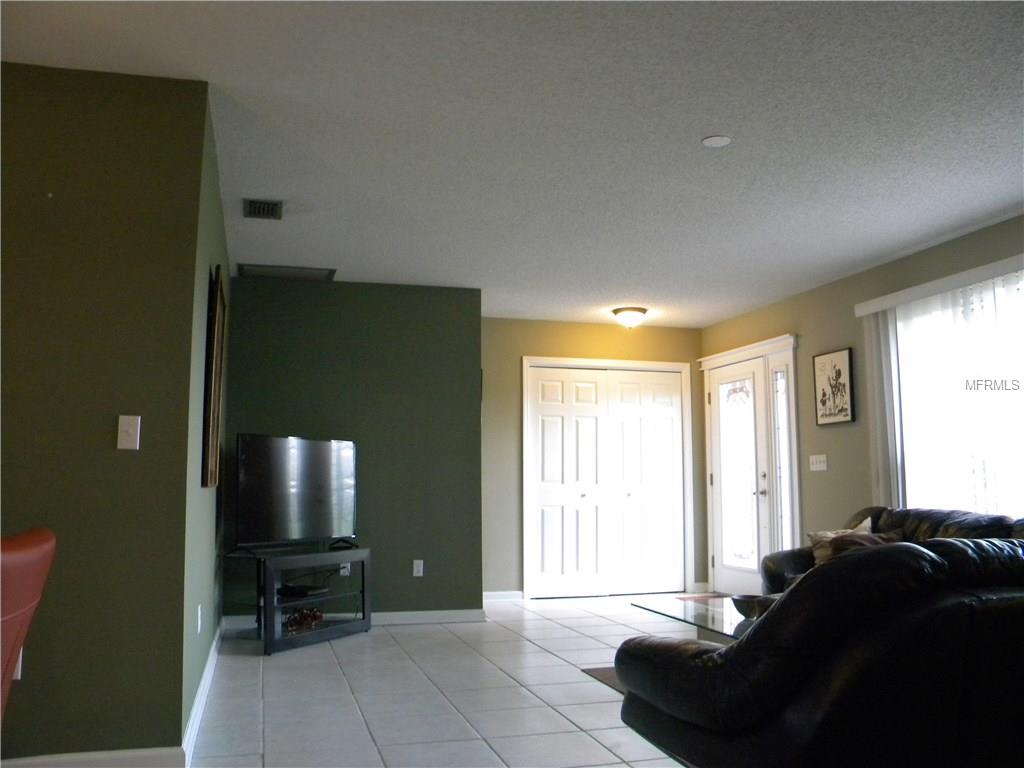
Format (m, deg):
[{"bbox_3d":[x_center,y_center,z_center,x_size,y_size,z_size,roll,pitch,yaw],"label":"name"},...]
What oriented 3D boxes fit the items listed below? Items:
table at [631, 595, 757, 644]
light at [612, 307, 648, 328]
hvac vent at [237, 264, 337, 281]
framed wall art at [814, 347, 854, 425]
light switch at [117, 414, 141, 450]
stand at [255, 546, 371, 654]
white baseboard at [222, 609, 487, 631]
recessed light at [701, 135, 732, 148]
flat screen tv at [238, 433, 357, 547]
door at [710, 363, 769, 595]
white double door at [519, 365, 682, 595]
[{"bbox_3d":[1.222,1.291,4.034,0.950,0.340,1.050,2,-7,-17],"label":"table"},{"bbox_3d":[1.005,-0.551,7.103,0.300,0.150,0.300,0,-7,0],"label":"light"},{"bbox_3d":[-1.569,-0.778,5.771,0.655,0.020,0.340,2,-7,-17],"label":"hvac vent"},{"bbox_3d":[2.349,0.029,6.076,0.030,0.520,0.405,2,-7,-17],"label":"framed wall art"},{"bbox_3d":[-1.325,0.169,2.863,0.070,0.115,0.010,2,-7,-17],"label":"light switch"},{"bbox_3d":[-1.402,1.365,5.347,0.500,0.550,0.910,-5,-8,32],"label":"stand"},{"bbox_3d":[-1.054,1.652,5.783,1.820,0.086,0.016,2,-7,-17],"label":"white baseboard"},{"bbox_3d":[0.896,-1.055,3.628,0.130,0.015,0.130,0,-7,0],"label":"recessed light"},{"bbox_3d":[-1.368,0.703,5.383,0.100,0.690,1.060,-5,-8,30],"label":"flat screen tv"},{"bbox_3d":[1.982,0.844,7.273,0.050,2.030,0.890,2,-7,-17],"label":"door"},{"bbox_3d":[0.873,0.877,7.489,1.510,2.020,0.050,2,-7,-17],"label":"white double door"}]

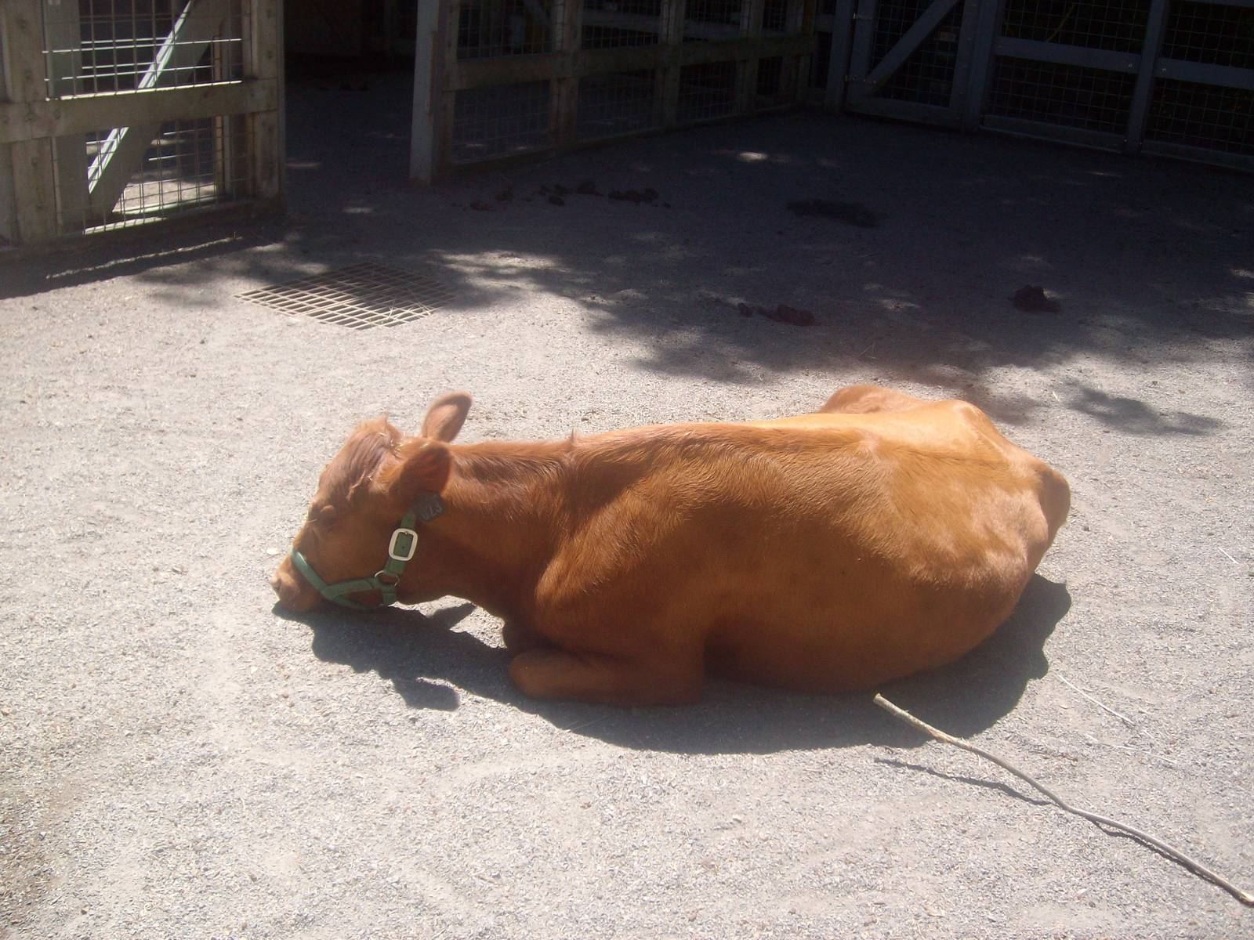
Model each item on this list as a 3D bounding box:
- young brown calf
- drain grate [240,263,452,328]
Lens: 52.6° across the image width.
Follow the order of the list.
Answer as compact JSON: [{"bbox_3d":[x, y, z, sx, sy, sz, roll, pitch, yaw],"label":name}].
[{"bbox_3d":[0.072,0.071,2.183,1.331,0.404,0.550,1,23,-6],"label":"young brown calf"},{"bbox_3d":[-0.875,-0.558,4.104,0.539,0.030,0.561,18,26,30],"label":"drain grate"}]

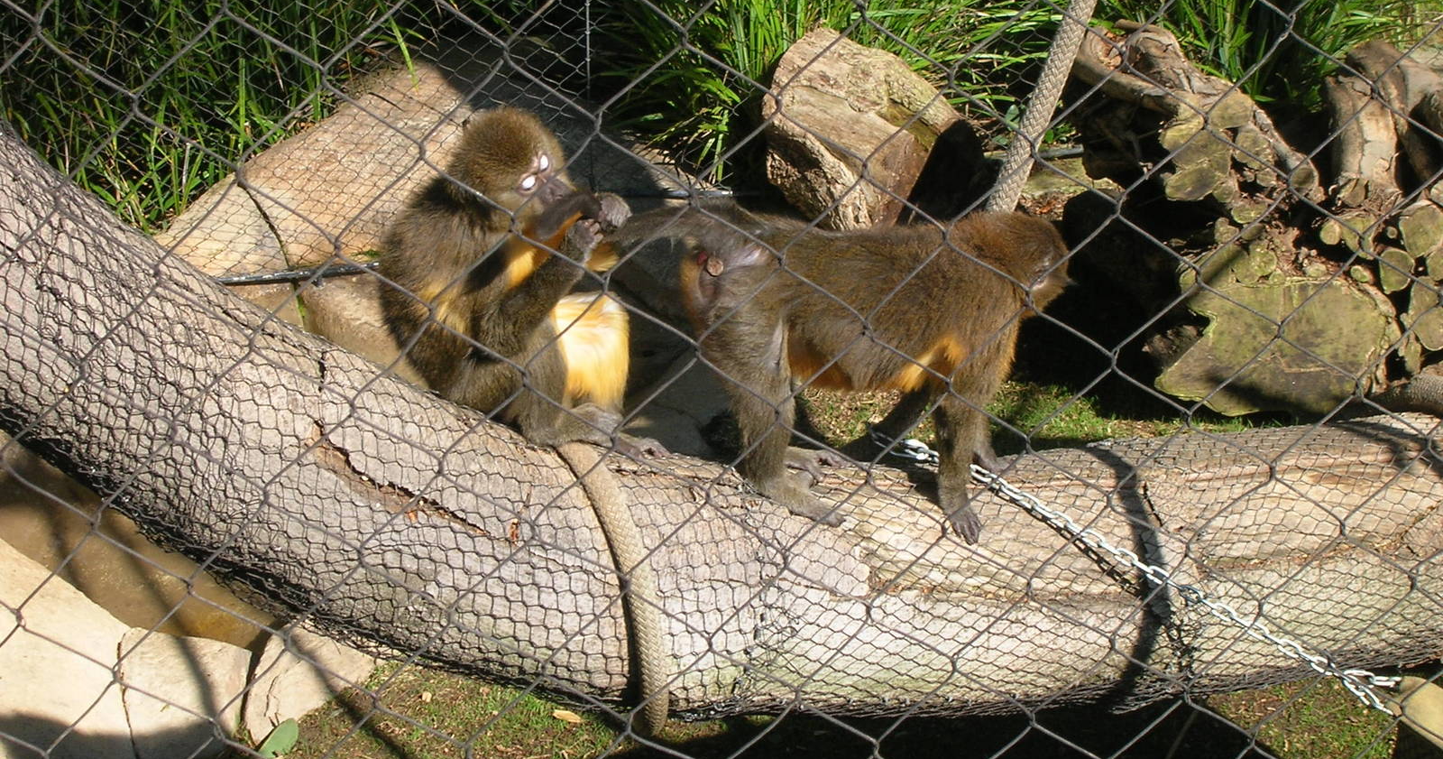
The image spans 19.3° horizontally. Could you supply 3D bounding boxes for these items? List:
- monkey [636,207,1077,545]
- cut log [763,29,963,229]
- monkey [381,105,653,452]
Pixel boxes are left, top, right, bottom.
[{"bbox_3d":[0.165,-0.011,5.080,0.490,0.370,0.180,-3,28,-6],"label":"monkey"},{"bbox_3d":[0.229,-0.373,6.550,0.280,0.240,0.230,22,35,34],"label":"cut log"},{"bbox_3d":[-0.248,-0.113,5.120,0.290,0.390,0.220,11,30,19],"label":"monkey"}]

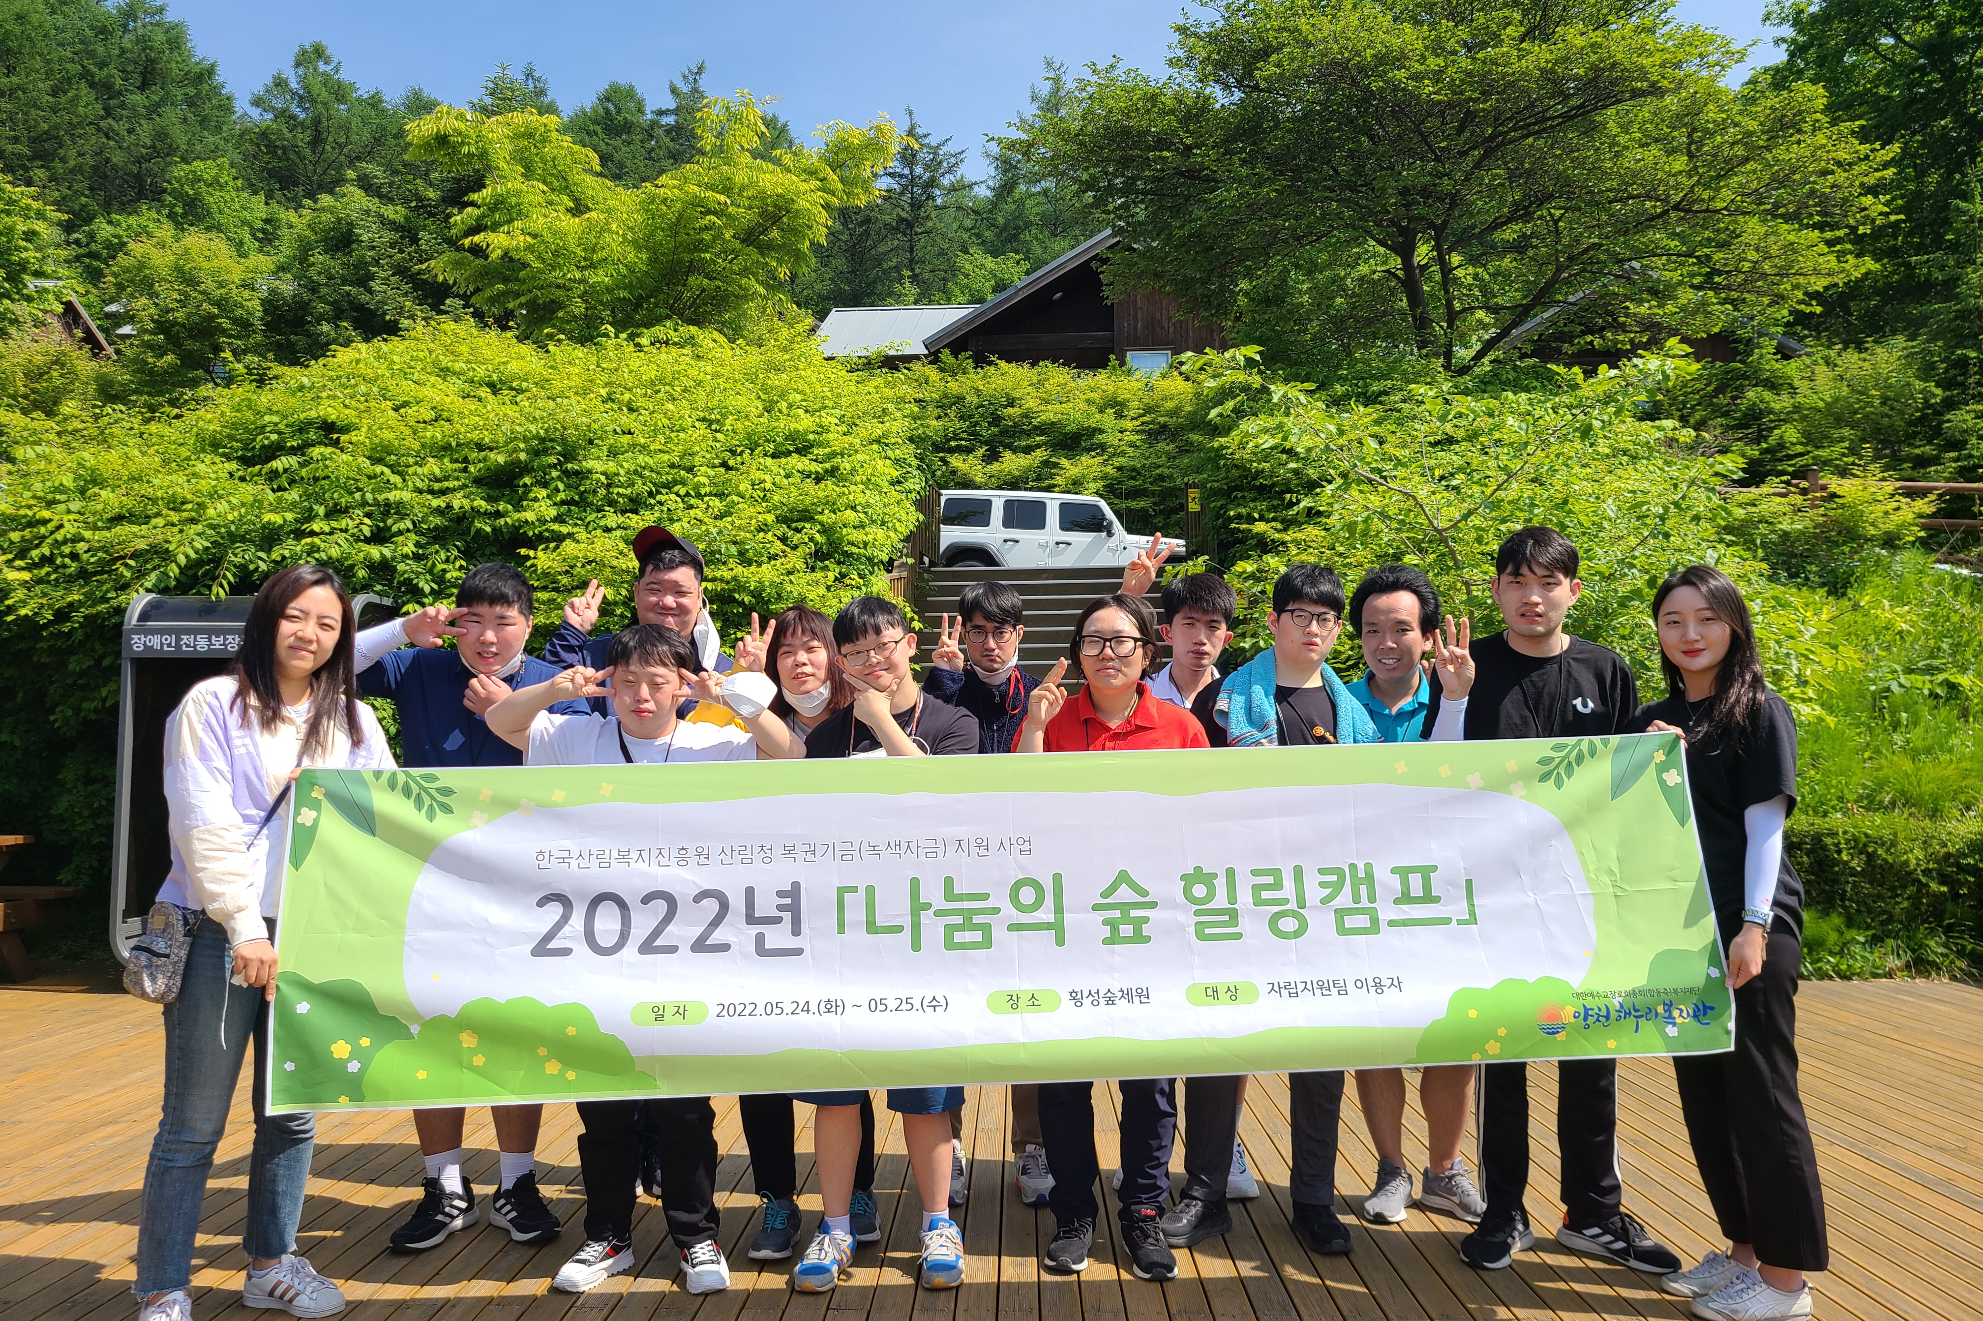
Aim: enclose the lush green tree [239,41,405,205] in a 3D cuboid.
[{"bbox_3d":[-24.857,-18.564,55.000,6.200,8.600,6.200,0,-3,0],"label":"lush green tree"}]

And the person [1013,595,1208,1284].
[{"bbox_3d":[0.287,0.648,3.606,0.490,1.620,0.420,0,-3,2],"label":"person"}]

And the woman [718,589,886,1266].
[{"bbox_3d":[-0.480,0.665,3.877,0.460,1.607,0.370,0,-3,0],"label":"woman"}]

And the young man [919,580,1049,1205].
[{"bbox_3d":[0.002,0.629,4.227,0.460,1.730,0.380,0,-3,0],"label":"young man"}]

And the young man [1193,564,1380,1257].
[{"bbox_3d":[0.770,0.610,3.890,0.500,1.719,0.350,0,-3,0],"label":"young man"}]

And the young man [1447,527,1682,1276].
[{"bbox_3d":[1.418,0.568,3.700,0.570,1.800,0.420,0,-3,11],"label":"young man"}]

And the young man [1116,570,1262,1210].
[{"bbox_3d":[0.550,0.618,4.361,0.480,1.758,0.350,0,-3,0],"label":"young man"}]

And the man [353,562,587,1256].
[{"bbox_3d":[-1.327,0.600,3.791,0.580,1.725,0.420,1,-3,-10],"label":"man"}]

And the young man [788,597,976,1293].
[{"bbox_3d":[-0.260,0.650,3.618,0.480,1.605,0.380,0,-3,3],"label":"young man"}]

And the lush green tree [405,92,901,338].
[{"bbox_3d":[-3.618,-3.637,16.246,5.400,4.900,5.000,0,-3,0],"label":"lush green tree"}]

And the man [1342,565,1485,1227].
[{"bbox_3d":[1.126,0.615,4.061,0.470,1.745,0.360,0,-3,8],"label":"man"}]

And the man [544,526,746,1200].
[{"bbox_3d":[-0.982,0.562,4.262,0.570,1.860,0.400,1,-3,-7],"label":"man"}]

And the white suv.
[{"bbox_3d":[0.868,-1.511,23.223,4.800,1.860,1.890,1,-4,-13],"label":"white suv"}]

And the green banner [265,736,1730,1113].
[{"bbox_3d":[0.062,0.525,3.120,3.000,0.700,0.090,-1,-13,-4],"label":"green banner"}]

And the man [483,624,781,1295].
[{"bbox_3d":[-0.860,0.685,3.605,0.680,1.535,0.400,0,-3,-5],"label":"man"}]

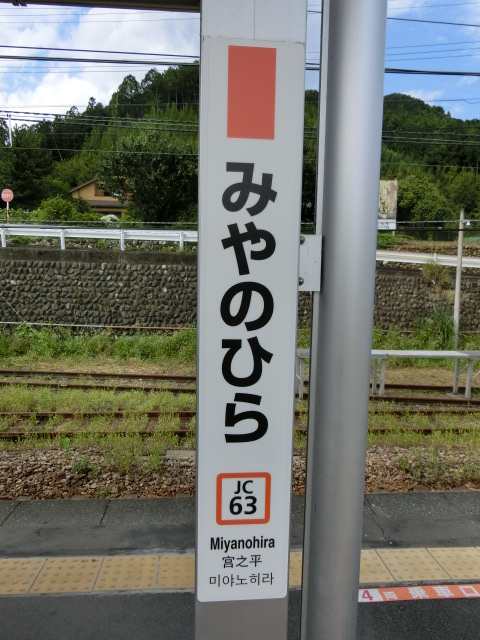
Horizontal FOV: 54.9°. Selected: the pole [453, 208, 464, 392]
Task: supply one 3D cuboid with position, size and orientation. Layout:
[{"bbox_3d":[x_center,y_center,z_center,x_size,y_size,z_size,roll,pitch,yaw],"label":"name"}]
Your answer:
[{"bbox_3d":[6.260,-0.498,13.208,0.145,5.260,0.145,-1,6,0],"label":"pole"}]

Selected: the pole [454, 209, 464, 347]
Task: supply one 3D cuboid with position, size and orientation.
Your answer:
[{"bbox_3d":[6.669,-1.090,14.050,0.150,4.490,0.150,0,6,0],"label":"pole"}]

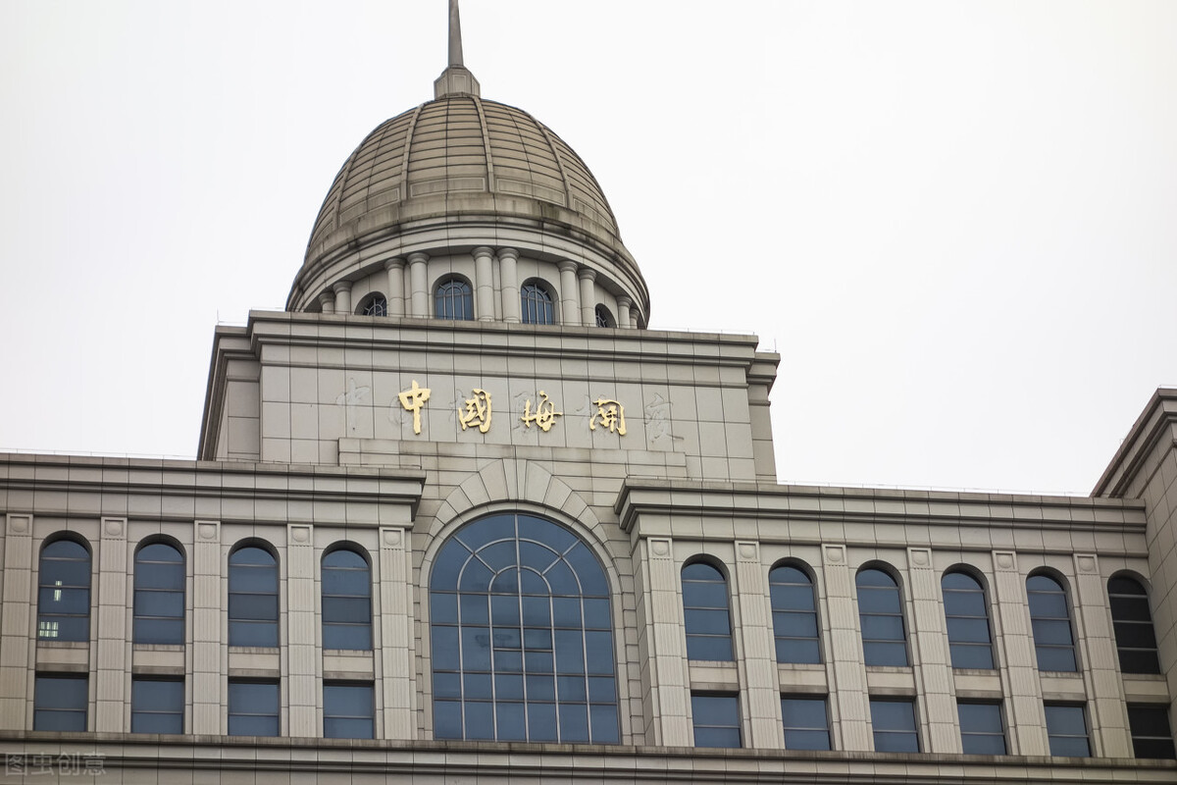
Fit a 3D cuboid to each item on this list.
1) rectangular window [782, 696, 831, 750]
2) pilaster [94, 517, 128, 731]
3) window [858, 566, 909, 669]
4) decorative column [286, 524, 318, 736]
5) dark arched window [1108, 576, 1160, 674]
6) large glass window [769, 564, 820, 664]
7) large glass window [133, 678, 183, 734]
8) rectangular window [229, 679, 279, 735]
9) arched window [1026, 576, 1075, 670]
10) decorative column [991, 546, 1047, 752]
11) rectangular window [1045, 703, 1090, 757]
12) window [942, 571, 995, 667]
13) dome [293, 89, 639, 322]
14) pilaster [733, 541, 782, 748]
[{"bbox_3d":[7.633,11.783,115.864,1.723,2.048,0.250,3,-30,-11],"label":"rectangular window"},{"bbox_3d":[-16.340,8.005,112.165,0.910,8.174,0.350,3,-30,-11],"label":"pilaster"},{"bbox_3d":[10.488,8.029,116.821,1.635,3.877,0.250,3,-32,-11],"label":"window"},{"bbox_3d":[-10.119,8.372,115.216,0.957,8.321,0.264,3,-30,-11],"label":"decorative column"},{"bbox_3d":[20.123,8.589,120.530,1.723,3.998,0.250,3,-30,-11],"label":"dark arched window"},{"bbox_3d":[7.353,7.882,116.239,1.649,3.872,0.250,3,-32,-11],"label":"large glass window"},{"bbox_3d":[-14.940,10.933,113.447,1.782,2.079,0.165,3,-30,-11],"label":"large glass window"},{"bbox_3d":[-11.292,10.845,110.407,1.759,2.050,0.250,3,-32,-11],"label":"rectangular window"},{"bbox_3d":[17.155,8.648,122.021,1.782,4.042,0.165,3,-30,-11],"label":"arched window"},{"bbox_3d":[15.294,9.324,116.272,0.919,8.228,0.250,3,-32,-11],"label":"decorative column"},{"bbox_3d":[17.186,12.227,117.759,1.723,2.048,0.250,3,-30,-11],"label":"rectangular window"},{"bbox_3d":[13.628,8.171,117.408,1.630,3.873,0.250,3,-32,-11],"label":"window"},{"bbox_3d":[-4.975,-5.718,132.525,14.464,14.784,14.464,3,-32,-11],"label":"dome"},{"bbox_3d":[6.059,9.129,118.420,0.957,8.321,0.264,3,-30,-11],"label":"pilaster"}]

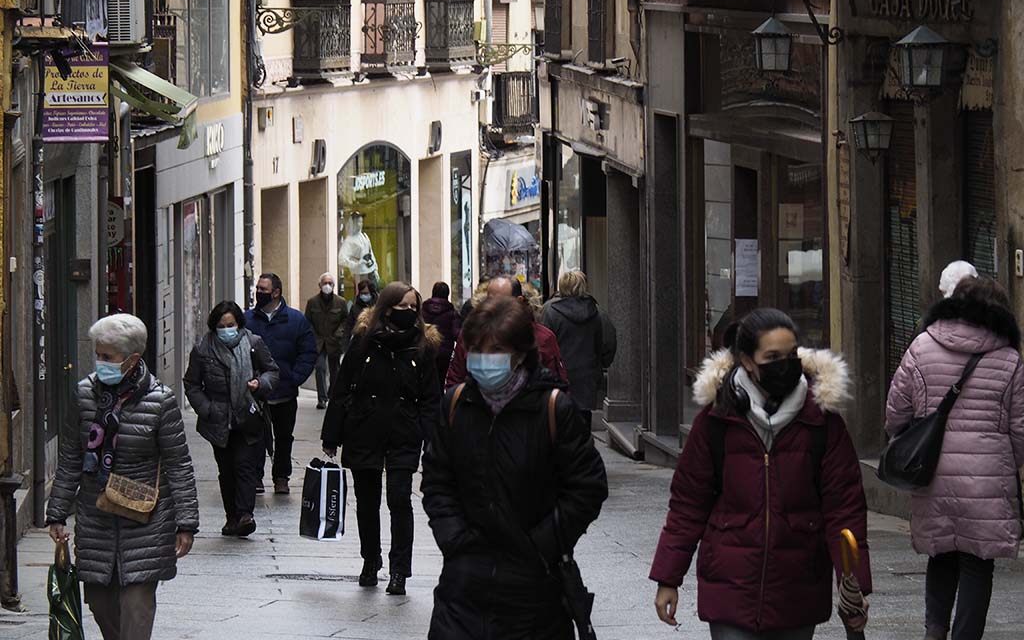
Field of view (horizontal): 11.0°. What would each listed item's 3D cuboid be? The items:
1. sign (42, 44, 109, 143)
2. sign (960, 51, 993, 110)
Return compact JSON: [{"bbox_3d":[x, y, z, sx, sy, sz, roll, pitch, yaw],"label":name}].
[{"bbox_3d":[-3.106,-1.608,37.800,0.490,0.700,0.040,0,4,0],"label":"sign"},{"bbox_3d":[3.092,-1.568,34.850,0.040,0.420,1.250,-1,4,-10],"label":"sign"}]

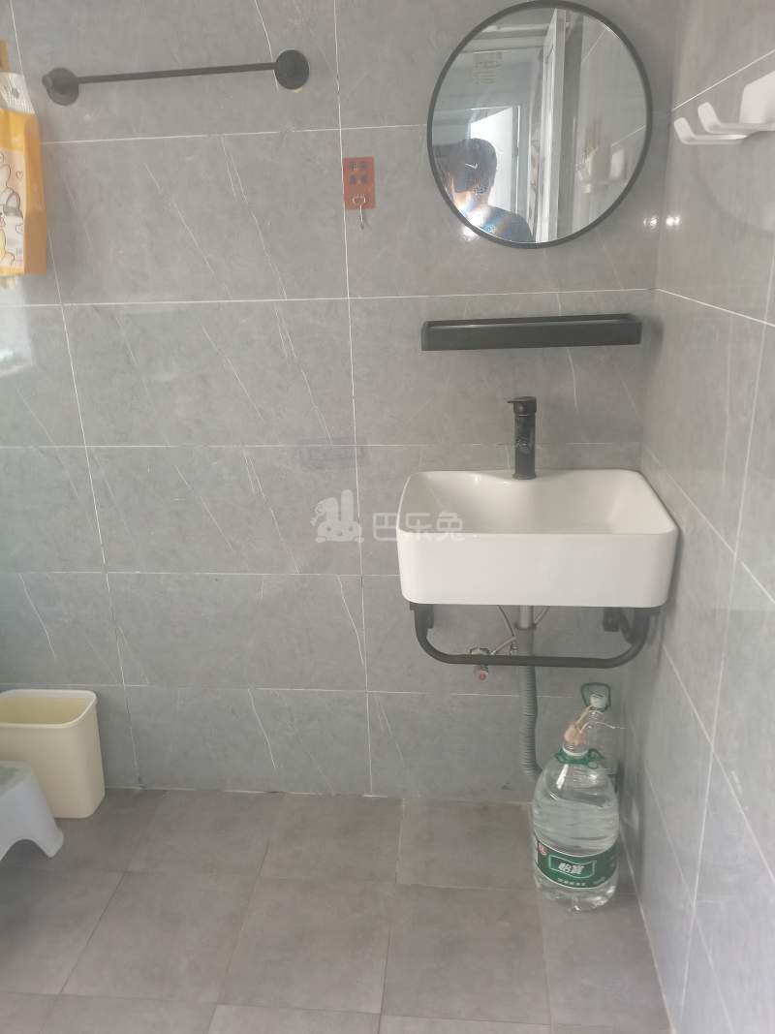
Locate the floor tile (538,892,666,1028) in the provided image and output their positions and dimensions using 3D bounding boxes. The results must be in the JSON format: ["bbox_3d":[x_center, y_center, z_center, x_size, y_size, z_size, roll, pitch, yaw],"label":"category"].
[{"bbox_3d":[0.408,0.851,1.508,0.206,0.012,0.300,0,19,5],"label":"floor tile"}]

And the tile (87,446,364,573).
[{"bbox_3d":[-0.360,-0.012,1.722,0.600,0.300,0.010,0,20,6],"label":"tile"}]

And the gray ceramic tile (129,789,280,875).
[{"bbox_3d":[-0.425,0.754,1.859,0.304,0.012,0.277,0,19,5],"label":"gray ceramic tile"}]

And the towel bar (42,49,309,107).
[{"bbox_3d":[-0.397,-0.806,1.414,0.503,0.064,0.068,0,20,6],"label":"towel bar"}]

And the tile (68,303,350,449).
[{"bbox_3d":[-0.369,-0.298,1.634,0.600,0.302,0.010,0,20,6],"label":"tile"}]

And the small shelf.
[{"bbox_3d":[0.270,-0.353,1.488,0.401,0.045,0.113,0,19,5],"label":"small shelf"}]

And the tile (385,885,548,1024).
[{"bbox_3d":[0.156,0.852,1.530,0.302,0.010,0.301,0,20,6],"label":"tile"}]

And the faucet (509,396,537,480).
[{"bbox_3d":[0.269,-0.146,1.536,0.053,0.170,0.126,0,19,5],"label":"faucet"}]

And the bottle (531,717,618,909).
[{"bbox_3d":[0.395,0.607,1.617,0.172,0.380,0.172,4,20,15],"label":"bottle"}]

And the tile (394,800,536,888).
[{"bbox_3d":[0.182,0.755,1.802,0.302,0.010,0.285,0,20,6],"label":"tile"}]

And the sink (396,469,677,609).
[{"bbox_3d":[0.265,0.030,1.473,0.470,0.138,0.370,0,20,6],"label":"sink"}]

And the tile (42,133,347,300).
[{"bbox_3d":[-0.378,-0.583,1.534,0.598,0.302,0.012,0,19,5],"label":"tile"}]

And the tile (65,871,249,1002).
[{"bbox_3d":[-0.450,0.851,1.588,0.304,0.012,0.300,0,19,5],"label":"tile"}]

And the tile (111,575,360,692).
[{"bbox_3d":[-0.351,0.272,1.835,0.598,0.302,0.012,0,19,5],"label":"tile"}]

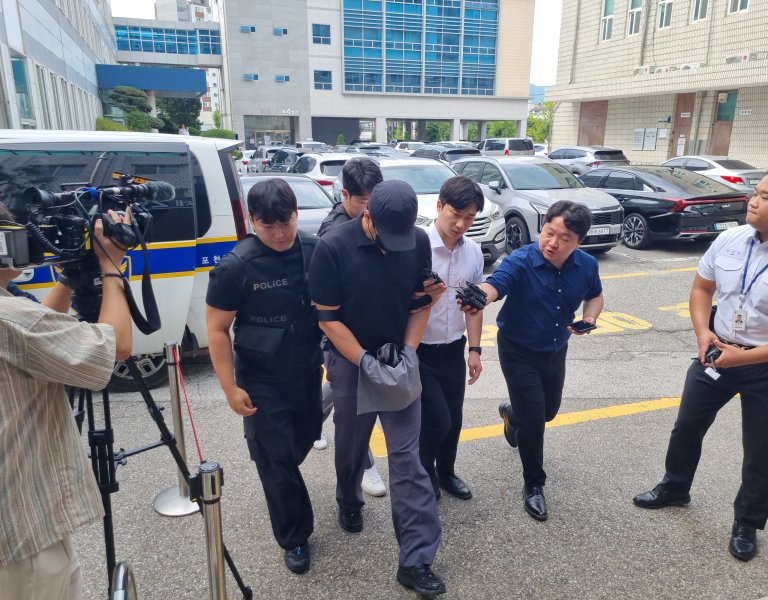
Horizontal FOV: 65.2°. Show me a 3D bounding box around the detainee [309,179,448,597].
[{"bbox_3d":[-0.030,0.358,2.641,0.570,1.710,0.600,-4,15,-15],"label":"detainee"}]

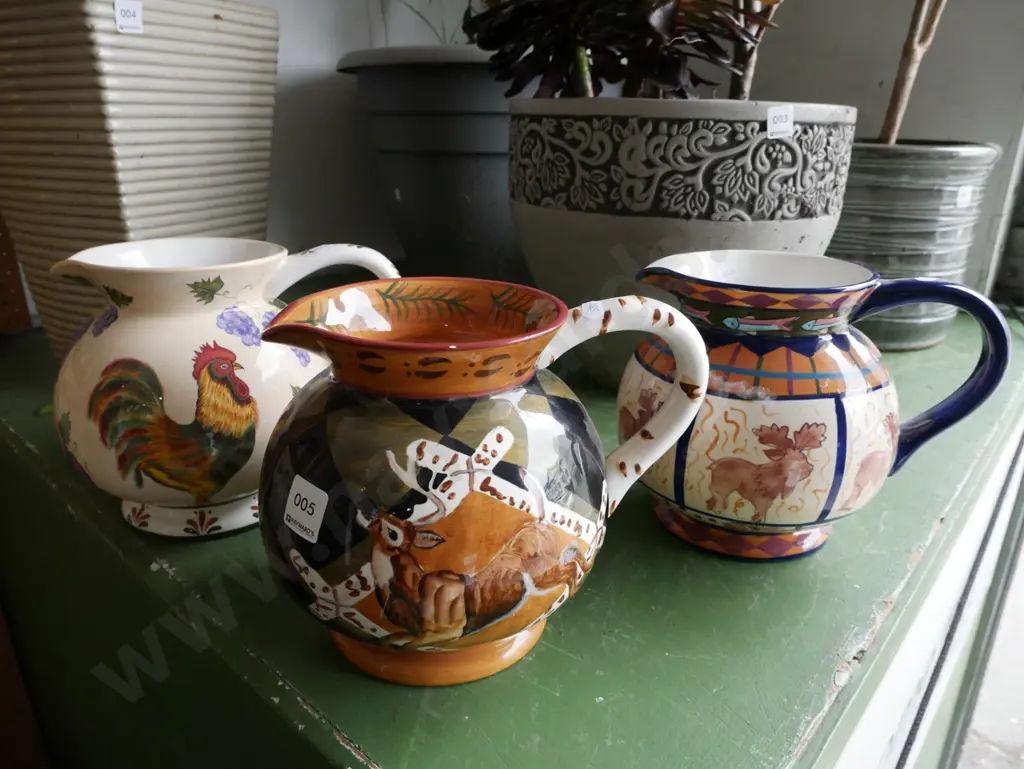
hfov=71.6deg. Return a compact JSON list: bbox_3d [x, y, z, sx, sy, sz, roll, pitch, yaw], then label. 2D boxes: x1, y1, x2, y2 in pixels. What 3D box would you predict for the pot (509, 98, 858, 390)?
[{"bbox_3d":[0.173,-0.161,0.809,0.355,0.295,0.355,0,21,0],"label":"pot"}]

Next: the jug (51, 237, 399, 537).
[{"bbox_3d":[-0.208,-0.011,0.556,0.249,0.203,0.202,-1,21,-6],"label":"jug"}]

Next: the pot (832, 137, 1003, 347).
[{"bbox_3d":[0.512,-0.212,1.028,0.304,0.262,0.304,1,21,0],"label":"pot"}]

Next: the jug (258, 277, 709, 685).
[{"bbox_3d":[-0.013,0.043,0.410,0.253,0.194,0.195,-2,21,-7],"label":"jug"}]

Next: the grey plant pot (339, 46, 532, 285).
[{"bbox_3d":[-0.097,-0.371,1.249,0.384,0.381,0.384,1,21,0],"label":"grey plant pot"}]

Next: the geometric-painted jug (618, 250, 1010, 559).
[{"bbox_3d":[0.205,0.011,0.521,0.247,0.201,0.197,10,23,22],"label":"geometric-painted jug"}]

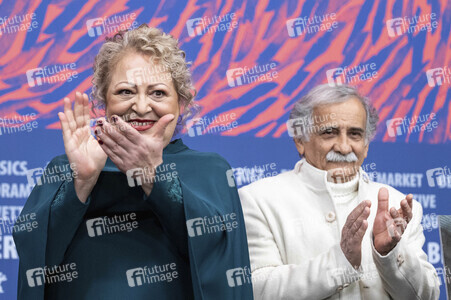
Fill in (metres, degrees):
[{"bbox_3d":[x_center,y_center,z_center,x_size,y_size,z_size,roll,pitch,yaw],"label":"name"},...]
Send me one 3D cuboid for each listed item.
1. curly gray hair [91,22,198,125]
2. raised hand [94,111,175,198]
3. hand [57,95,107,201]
[{"bbox_3d":[-0.163,-0.151,2.510,0.212,0.205,0.215,2,-3,-3],"label":"curly gray hair"},{"bbox_3d":[-0.157,0.003,2.230,0.125,0.170,0.070,-30,-6,-35],"label":"raised hand"},{"bbox_3d":[-0.257,-0.004,2.240,0.090,0.190,0.060,-1,-4,-40],"label":"hand"}]

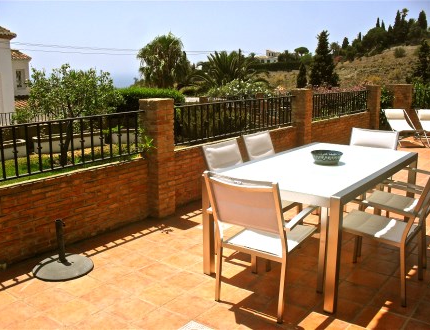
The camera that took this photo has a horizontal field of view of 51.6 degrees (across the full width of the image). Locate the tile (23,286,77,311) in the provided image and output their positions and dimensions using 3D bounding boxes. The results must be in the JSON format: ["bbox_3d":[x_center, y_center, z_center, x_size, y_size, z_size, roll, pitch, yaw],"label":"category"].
[{"bbox_3d":[-1.091,0.896,2.955,0.245,0.015,0.245,10,16,38],"label":"tile"}]

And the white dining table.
[{"bbox_3d":[0.907,0.344,3.747,1.005,0.740,1.989,8,14,35],"label":"white dining table"}]

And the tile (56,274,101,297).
[{"bbox_3d":[-0.953,0.854,3.106,0.258,0.018,0.258,8,14,35],"label":"tile"}]

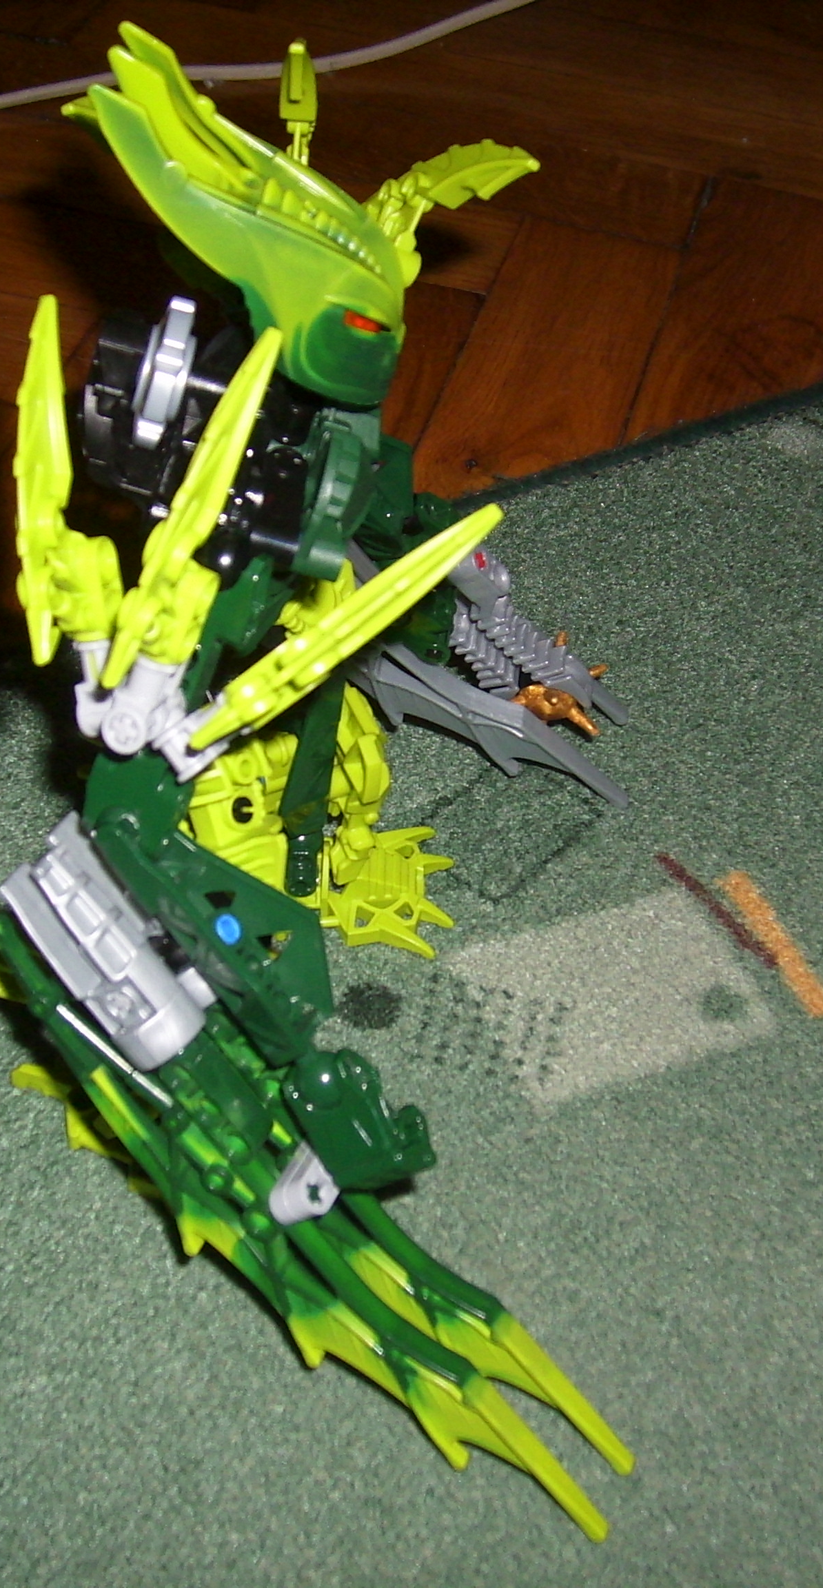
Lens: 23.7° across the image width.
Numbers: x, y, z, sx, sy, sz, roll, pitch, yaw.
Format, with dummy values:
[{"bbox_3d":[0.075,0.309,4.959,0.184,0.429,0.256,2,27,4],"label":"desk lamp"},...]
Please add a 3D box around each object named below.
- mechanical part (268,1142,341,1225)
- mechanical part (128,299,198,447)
[{"bbox_3d":[-0.018,0.069,0.345,0.008,0.009,0.015,34,56,-15],"label":"mechanical part"},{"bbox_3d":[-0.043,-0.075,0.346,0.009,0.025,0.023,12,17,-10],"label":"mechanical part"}]

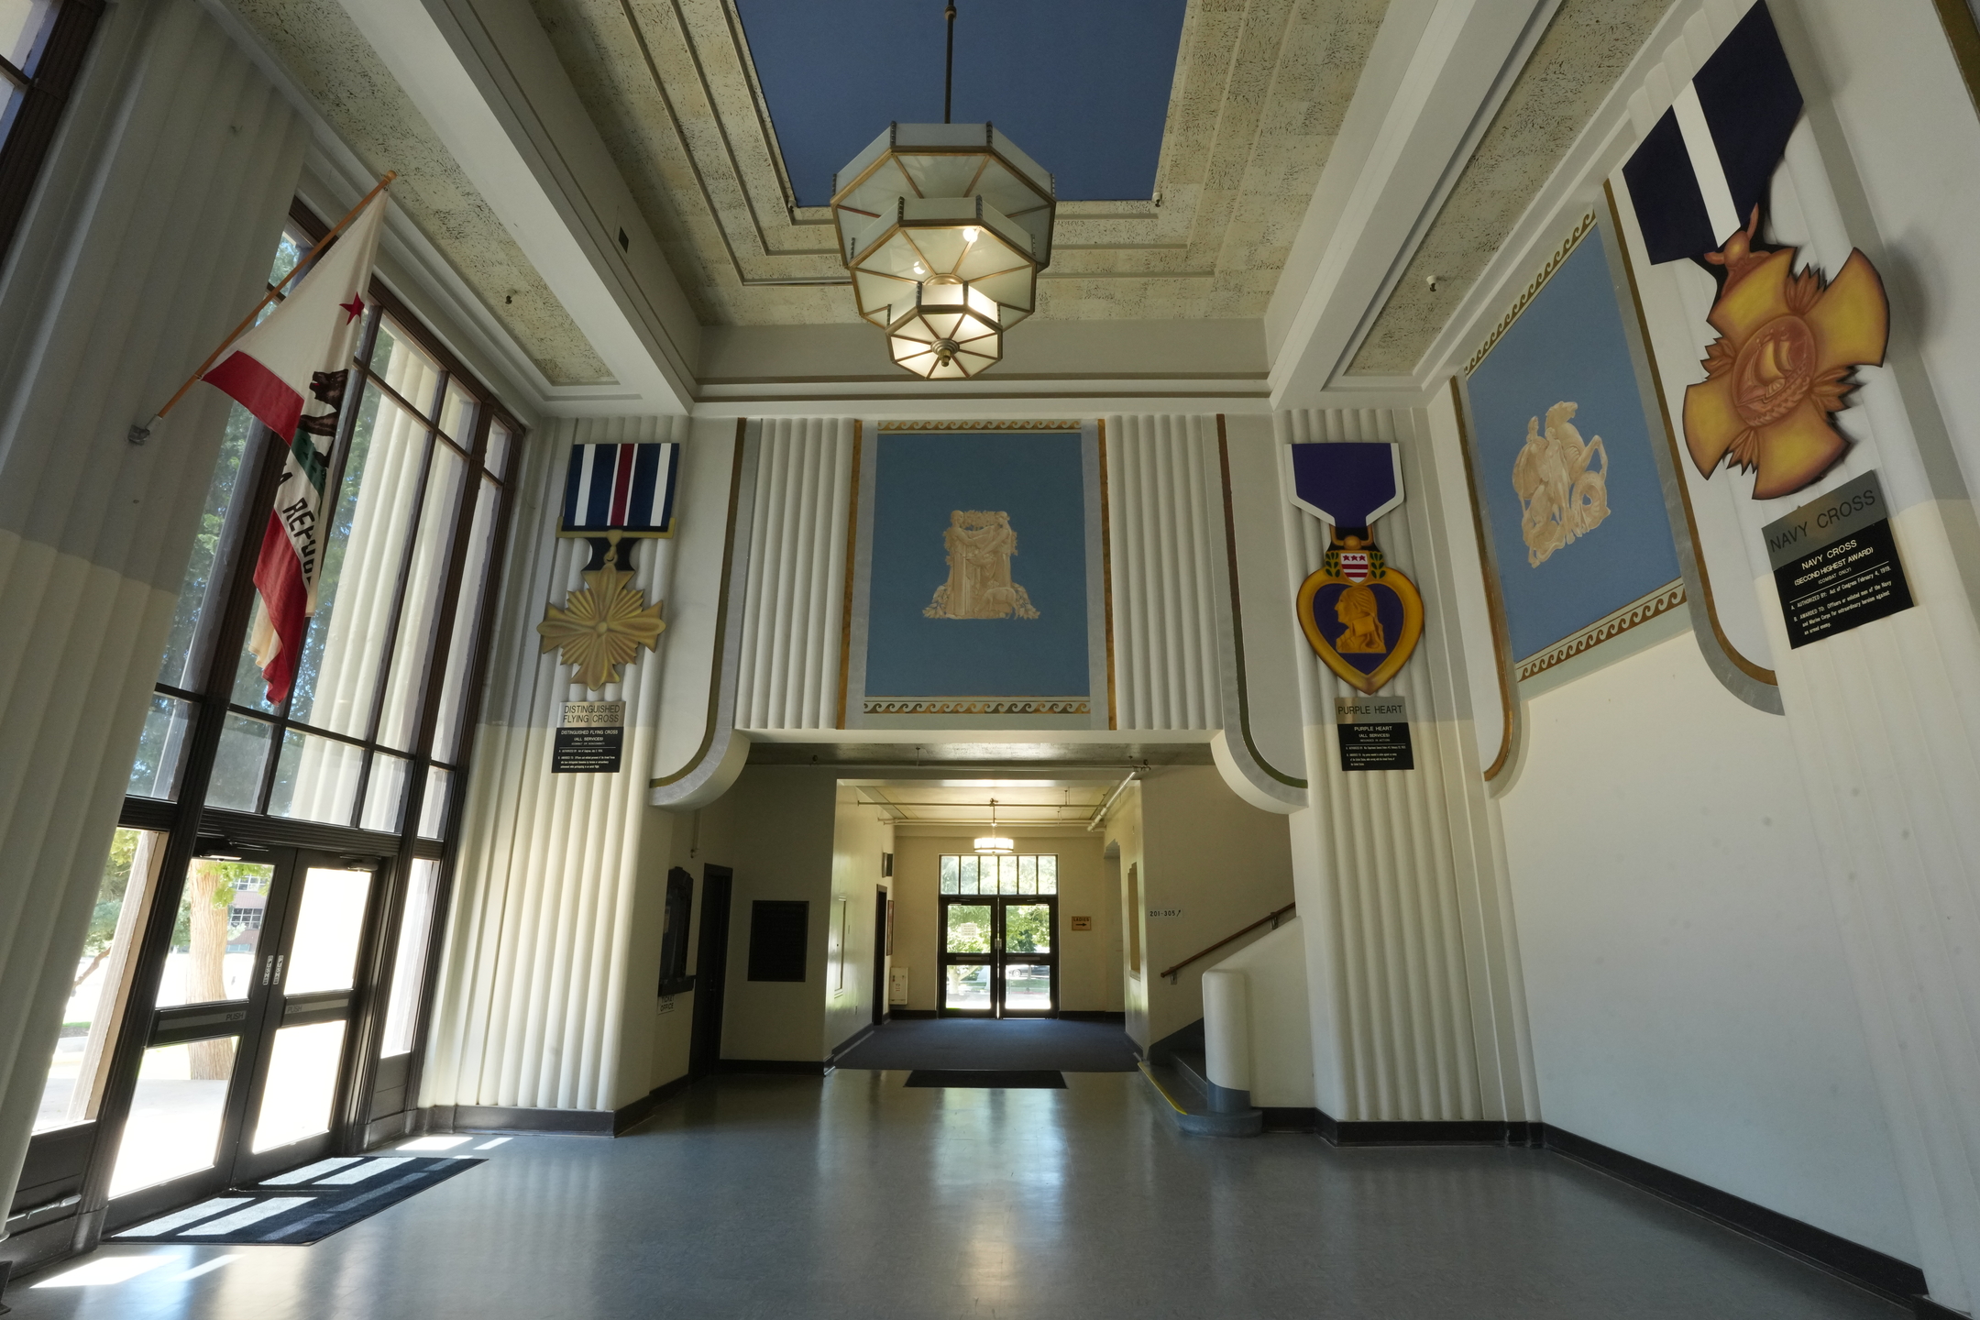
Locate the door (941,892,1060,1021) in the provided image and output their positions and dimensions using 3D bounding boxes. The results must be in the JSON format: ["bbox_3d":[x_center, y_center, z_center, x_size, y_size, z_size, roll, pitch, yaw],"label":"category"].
[{"bbox_3d":[0.164,5.412,16.084,2.206,2.119,0.120,0,-16,2],"label":"door"}]

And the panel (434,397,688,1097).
[{"bbox_3d":[-3.876,0.621,8.266,1.583,6.505,0.250,0,-16,2],"label":"panel"}]

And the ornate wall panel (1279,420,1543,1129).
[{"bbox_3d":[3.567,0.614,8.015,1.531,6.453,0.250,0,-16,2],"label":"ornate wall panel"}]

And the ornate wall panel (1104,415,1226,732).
[{"bbox_3d":[1.660,-0.914,8.548,0.974,3.273,0.100,0,-16,2],"label":"ornate wall panel"}]

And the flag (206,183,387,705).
[{"bbox_3d":[-4.012,-1.319,4.871,0.950,3.250,0.380,0,-16,2],"label":"flag"}]

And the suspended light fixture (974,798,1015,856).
[{"bbox_3d":[0.062,2.675,14.184,0.645,0.906,0.645,0,-16,2],"label":"suspended light fixture"}]

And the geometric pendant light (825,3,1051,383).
[{"bbox_3d":[-0.237,-2.948,5.038,1.170,2.950,1.170,0,-16,2],"label":"geometric pendant light"}]

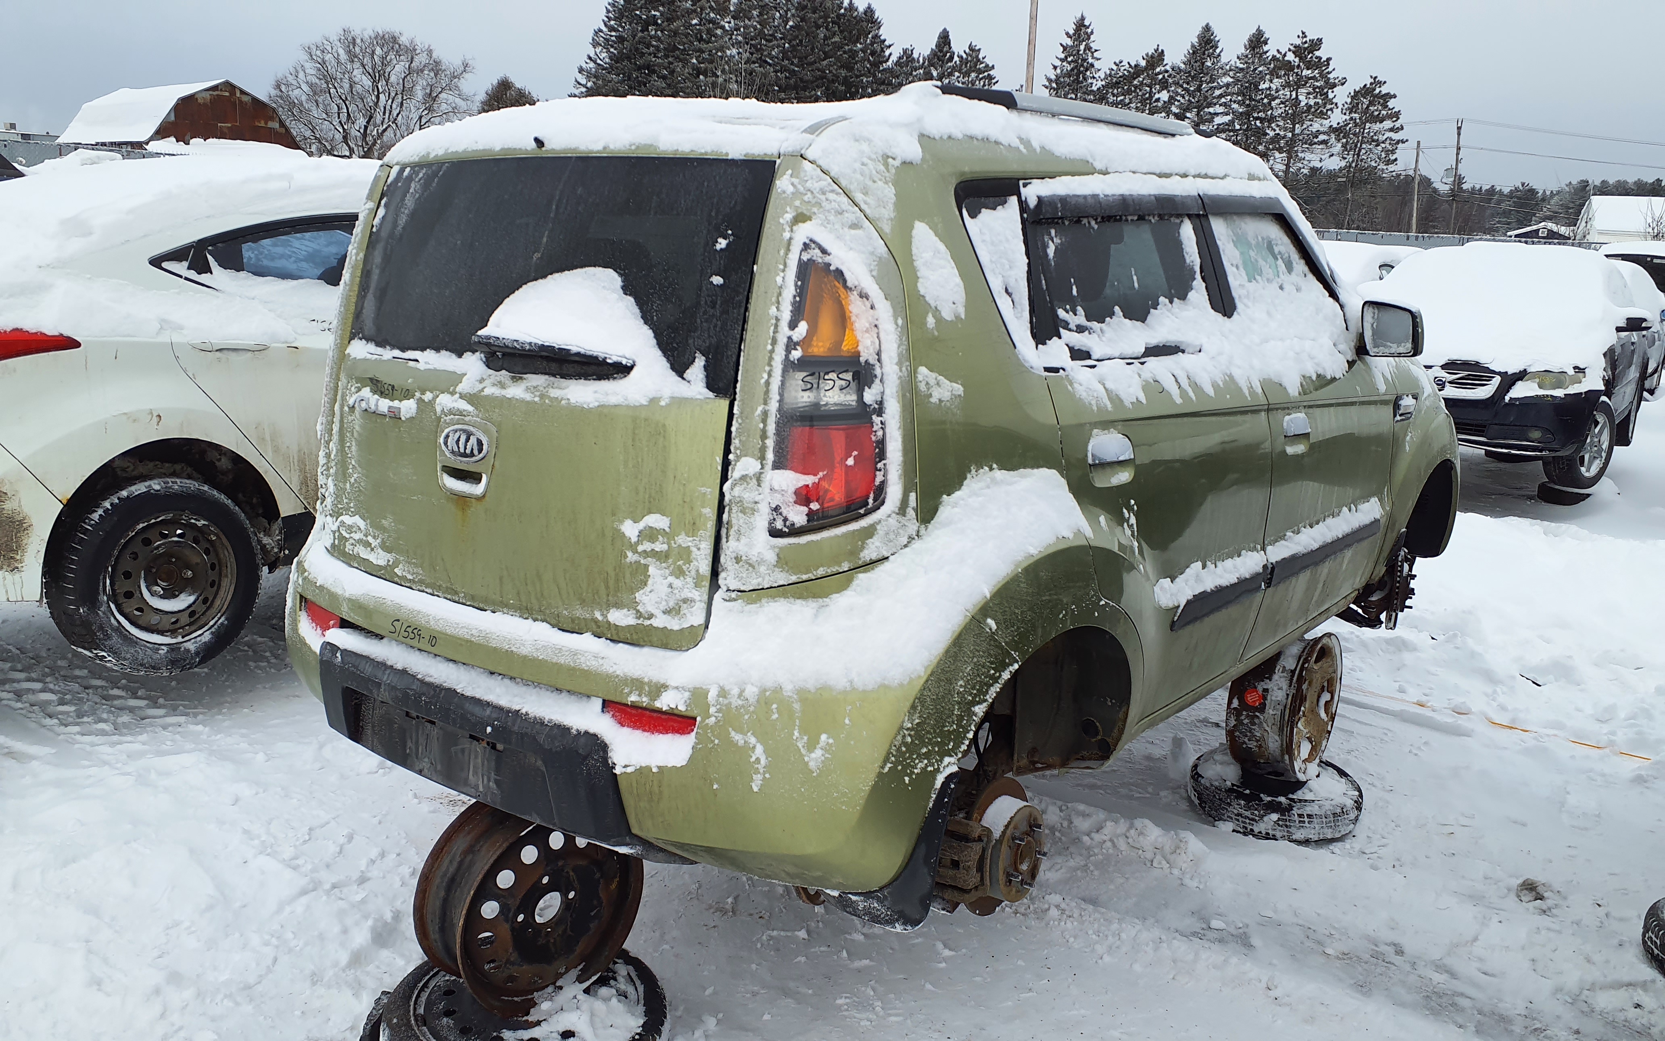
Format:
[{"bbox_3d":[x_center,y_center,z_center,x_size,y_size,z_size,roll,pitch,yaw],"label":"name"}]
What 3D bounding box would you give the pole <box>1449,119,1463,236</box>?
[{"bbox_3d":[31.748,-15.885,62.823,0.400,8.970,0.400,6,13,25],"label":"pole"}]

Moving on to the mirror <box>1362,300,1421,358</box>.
[{"bbox_3d":[1.522,-0.510,3.337,0.200,0.160,0.130,10,15,38],"label":"mirror"}]

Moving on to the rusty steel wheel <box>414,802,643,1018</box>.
[{"bbox_3d":[-0.593,0.741,2.423,0.175,0.416,0.416,16,19,42],"label":"rusty steel wheel"}]

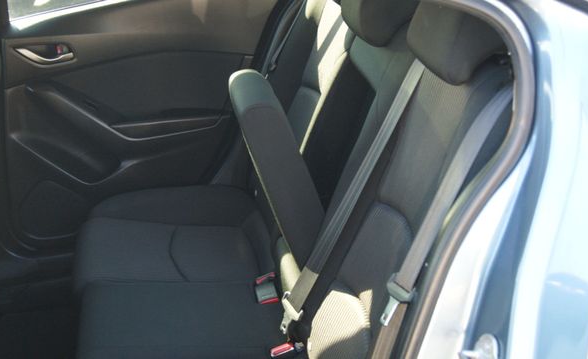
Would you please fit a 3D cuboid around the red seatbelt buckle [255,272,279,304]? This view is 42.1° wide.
[{"bbox_3d":[-0.067,0.269,1.880,0.051,0.046,0.078,-3,23,-7],"label":"red seatbelt buckle"}]

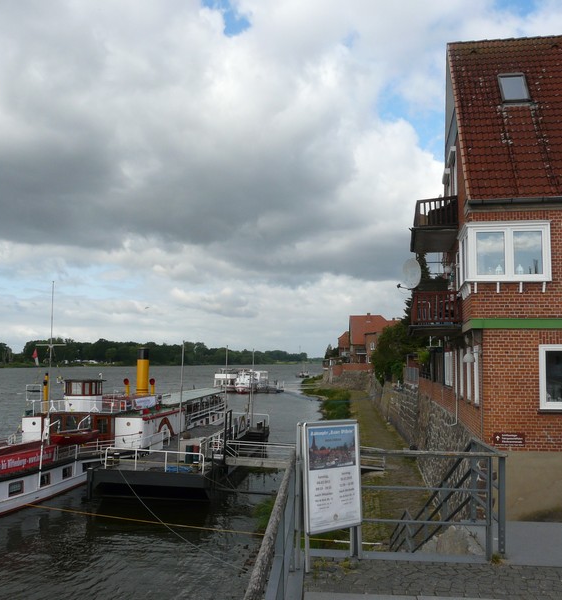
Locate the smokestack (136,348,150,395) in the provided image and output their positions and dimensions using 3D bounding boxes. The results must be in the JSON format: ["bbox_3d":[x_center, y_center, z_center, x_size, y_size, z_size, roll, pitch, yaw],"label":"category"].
[{"bbox_3d":[-11.541,5.992,54.000,0.980,3.850,0.980,-1,-5,8],"label":"smokestack"}]

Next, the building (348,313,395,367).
[{"bbox_3d":[19.474,8.510,134.789,9.800,11.400,10.000,0,-5,1],"label":"building"}]

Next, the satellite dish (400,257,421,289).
[{"bbox_3d":[3.696,-0.744,18.300,0.180,0.860,0.800,9,-9,-28],"label":"satellite dish"}]

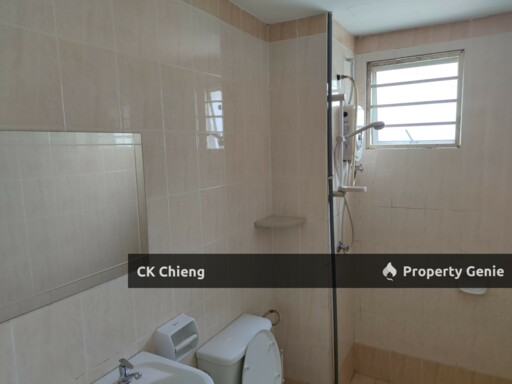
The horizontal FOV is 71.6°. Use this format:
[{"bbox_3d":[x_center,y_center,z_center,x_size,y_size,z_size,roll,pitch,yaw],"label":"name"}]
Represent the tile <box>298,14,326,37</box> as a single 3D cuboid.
[{"bbox_3d":[0.305,-0.891,1.906,0.171,0.104,0.010,3,9,30],"label":"tile"}]

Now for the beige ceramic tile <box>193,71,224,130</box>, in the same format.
[{"bbox_3d":[-0.211,-0.397,1.604,0.010,0.254,0.197,3,9,30],"label":"beige ceramic tile"}]

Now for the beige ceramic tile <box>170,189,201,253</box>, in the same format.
[{"bbox_3d":[-0.297,0.131,1.501,0.010,0.254,0.197,3,9,30],"label":"beige ceramic tile"}]

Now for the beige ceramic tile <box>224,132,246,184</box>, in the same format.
[{"bbox_3d":[-0.105,-0.170,1.804,0.010,0.254,0.197,3,9,30],"label":"beige ceramic tile"}]

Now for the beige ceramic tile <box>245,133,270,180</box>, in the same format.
[{"bbox_3d":[0.006,-0.197,1.992,0.010,0.254,0.241,3,9,30],"label":"beige ceramic tile"}]

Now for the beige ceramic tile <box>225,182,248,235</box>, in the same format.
[{"bbox_3d":[-0.102,0.079,1.862,0.010,0.256,0.199,3,9,30],"label":"beige ceramic tile"}]

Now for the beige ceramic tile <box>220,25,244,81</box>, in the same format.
[{"bbox_3d":[-0.124,-0.685,1.760,0.010,0.258,0.199,3,9,30],"label":"beige ceramic tile"}]

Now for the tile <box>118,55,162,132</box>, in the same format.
[{"bbox_3d":[-0.410,-0.349,1.268,0.010,0.254,0.197,3,9,30],"label":"tile"}]

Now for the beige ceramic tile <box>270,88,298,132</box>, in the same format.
[{"bbox_3d":[0.165,-0.465,2.051,0.182,0.254,0.010,3,9,30],"label":"beige ceramic tile"}]

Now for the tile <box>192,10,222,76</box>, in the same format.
[{"bbox_3d":[-0.219,-0.655,1.577,0.010,0.257,0.198,3,9,30],"label":"tile"}]

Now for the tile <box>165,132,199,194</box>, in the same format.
[{"bbox_3d":[-0.304,-0.121,1.468,0.010,0.254,0.197,3,9,30],"label":"tile"}]

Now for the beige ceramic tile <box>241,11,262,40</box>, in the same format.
[{"bbox_3d":[-0.024,-0.885,1.890,0.010,0.105,0.198,3,9,30],"label":"beige ceramic tile"}]

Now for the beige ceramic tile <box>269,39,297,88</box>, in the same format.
[{"bbox_3d":[0.155,-0.732,2.048,0.184,0.258,0.010,3,9,30],"label":"beige ceramic tile"}]

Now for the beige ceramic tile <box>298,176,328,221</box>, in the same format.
[{"bbox_3d":[0.331,0.046,2.026,0.171,0.254,0.010,3,9,30],"label":"beige ceramic tile"}]

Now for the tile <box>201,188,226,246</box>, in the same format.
[{"bbox_3d":[-0.201,0.110,1.681,0.010,0.257,0.198,3,9,30],"label":"tile"}]

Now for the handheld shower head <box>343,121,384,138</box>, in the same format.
[{"bbox_3d":[0.579,-0.327,1.906,0.221,0.060,0.075,-15,-1,31],"label":"handheld shower head"}]

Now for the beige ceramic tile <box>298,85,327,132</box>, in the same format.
[{"bbox_3d":[0.318,-0.469,1.994,0.172,0.256,0.010,3,9,30],"label":"beige ceramic tile"}]

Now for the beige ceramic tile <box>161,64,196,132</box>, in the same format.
[{"bbox_3d":[-0.316,-0.378,1.451,0.010,0.256,0.199,3,9,30],"label":"beige ceramic tile"}]

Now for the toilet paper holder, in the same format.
[{"bbox_3d":[-0.312,0.596,1.440,0.085,0.133,0.158,3,9,30],"label":"toilet paper holder"}]

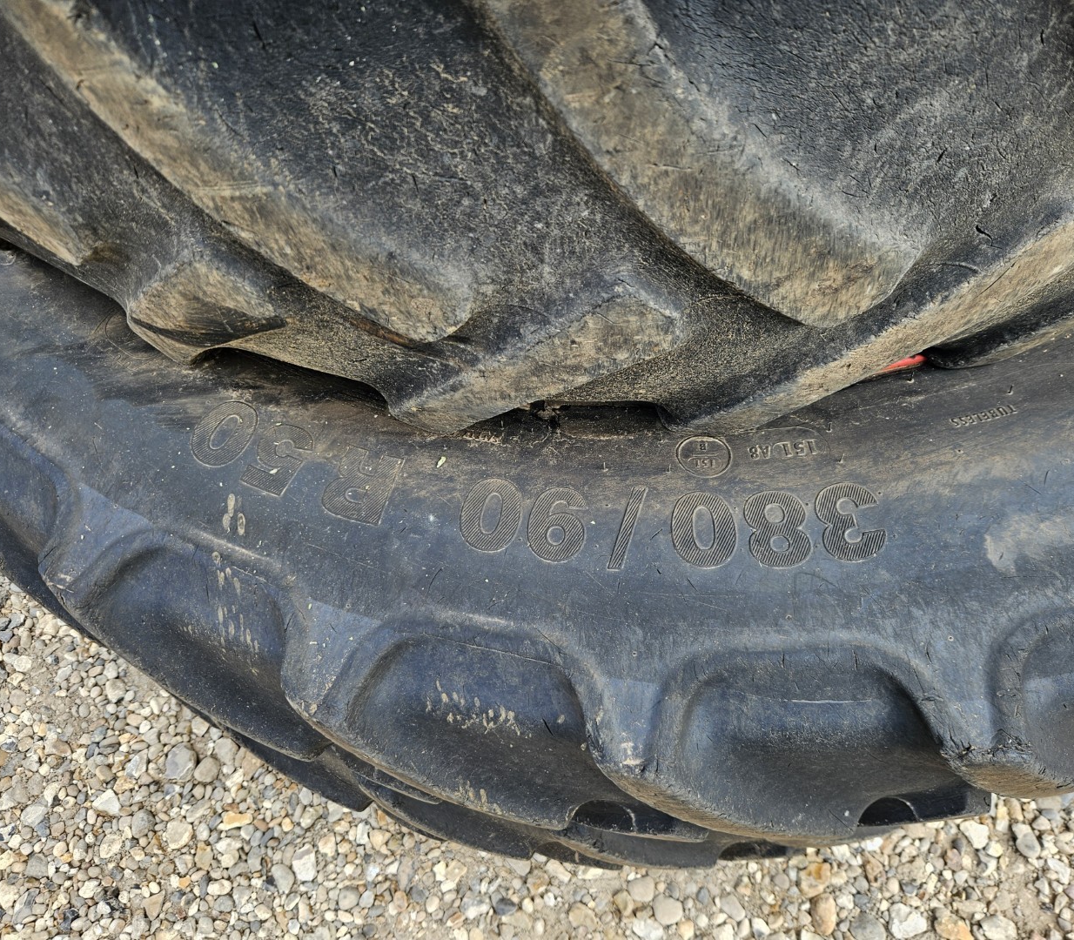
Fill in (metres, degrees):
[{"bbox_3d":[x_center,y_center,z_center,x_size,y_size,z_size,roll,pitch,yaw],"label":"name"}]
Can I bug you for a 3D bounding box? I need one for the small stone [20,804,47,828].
[{"bbox_3d":[-0.771,0.529,1.275,0.038,0.021,0.031,-2,66,6],"label":"small stone"}]

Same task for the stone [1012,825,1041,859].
[{"bbox_3d":[0.648,0.493,1.104,0.023,0.016,0.043,-14,70,2],"label":"stone"}]

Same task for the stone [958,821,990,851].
[{"bbox_3d":[0.598,0.492,1.131,0.030,0.021,0.037,-30,66,-7],"label":"stone"}]

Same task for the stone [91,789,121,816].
[{"bbox_3d":[-0.641,0.499,1.249,0.041,0.023,0.030,15,73,11],"label":"stone"}]

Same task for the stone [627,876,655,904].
[{"bbox_3d":[0.144,0.578,1.146,0.036,0.021,0.031,-10,65,2],"label":"stone"}]

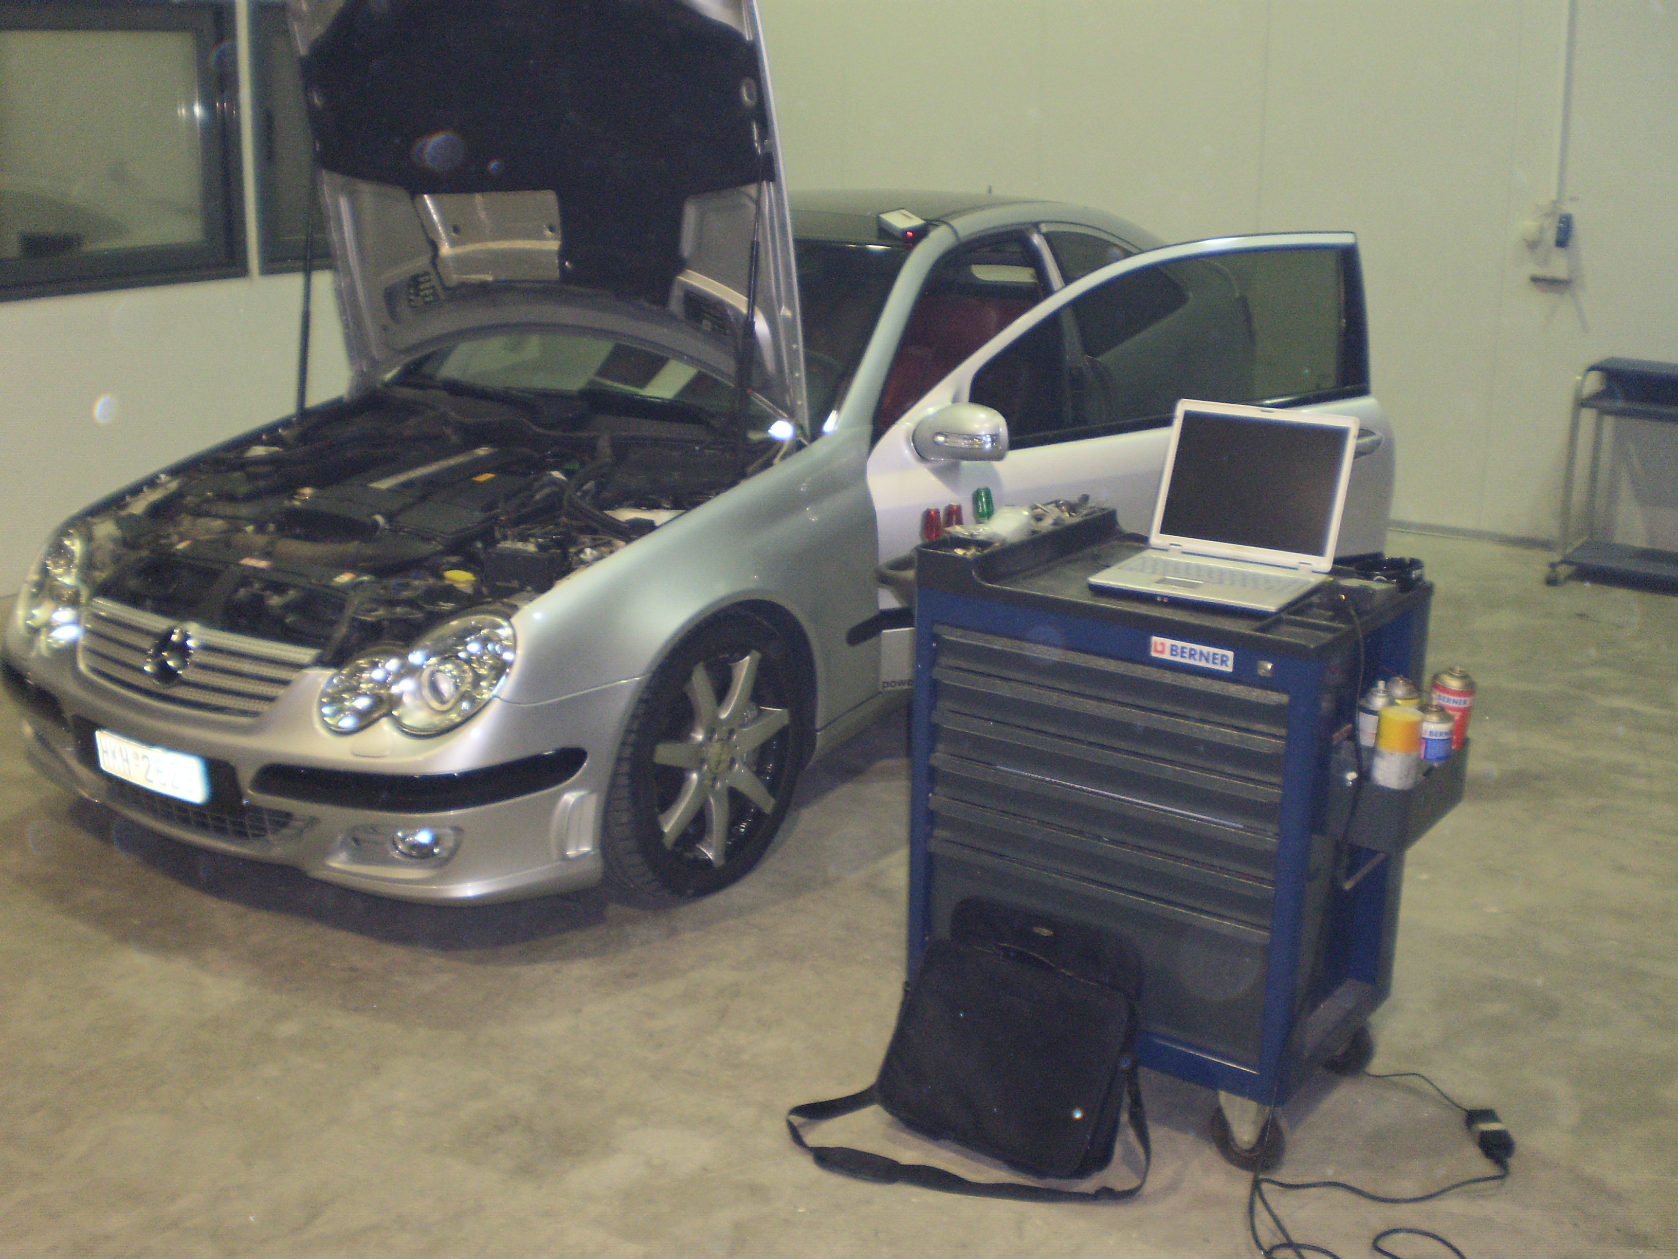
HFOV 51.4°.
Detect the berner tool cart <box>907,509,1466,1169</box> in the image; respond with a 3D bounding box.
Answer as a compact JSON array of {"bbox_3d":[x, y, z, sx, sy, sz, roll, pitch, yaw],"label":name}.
[{"bbox_3d":[0.564,0.324,2.870,0.780,0.926,0.480,11,18,36],"label":"berner tool cart"}]

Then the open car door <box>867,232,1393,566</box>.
[{"bbox_3d":[0.709,-0.417,4.281,1.300,1.100,0.310,-2,15,-8],"label":"open car door"}]

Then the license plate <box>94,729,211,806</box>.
[{"bbox_3d":[-1.364,0.270,3.454,0.350,0.090,0.020,9,17,30],"label":"license plate"}]

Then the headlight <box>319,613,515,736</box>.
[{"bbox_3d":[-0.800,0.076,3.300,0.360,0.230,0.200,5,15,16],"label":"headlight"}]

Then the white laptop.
[{"bbox_3d":[0.613,-0.193,2.757,0.325,0.287,0.377,11,18,34],"label":"white laptop"}]

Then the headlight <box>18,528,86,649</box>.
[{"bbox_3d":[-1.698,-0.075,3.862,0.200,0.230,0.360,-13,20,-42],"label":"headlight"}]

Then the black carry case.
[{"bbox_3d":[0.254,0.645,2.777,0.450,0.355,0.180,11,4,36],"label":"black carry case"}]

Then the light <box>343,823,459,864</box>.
[{"bbox_3d":[-0.809,0.400,3.283,0.210,0.075,0.080,3,15,11],"label":"light"}]

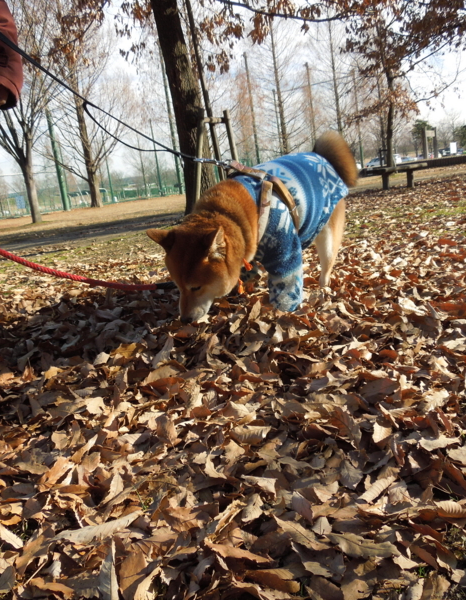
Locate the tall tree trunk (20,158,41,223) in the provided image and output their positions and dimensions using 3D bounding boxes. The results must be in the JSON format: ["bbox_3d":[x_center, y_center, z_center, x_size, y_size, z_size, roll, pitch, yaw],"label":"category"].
[{"bbox_3d":[-6.484,-3.506,18.500,0.352,2.049,0.352,-8,12,0],"label":"tall tree trunk"}]

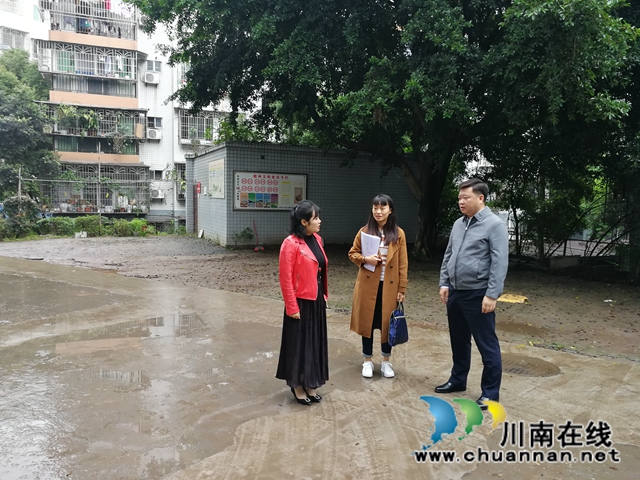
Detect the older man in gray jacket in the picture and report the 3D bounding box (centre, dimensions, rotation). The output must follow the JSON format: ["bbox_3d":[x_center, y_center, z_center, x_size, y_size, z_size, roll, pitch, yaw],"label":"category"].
[{"bbox_3d":[1.230,0.405,3.942,0.400,1.755,0.560,-2,5,-35],"label":"older man in gray jacket"}]

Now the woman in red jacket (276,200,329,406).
[{"bbox_3d":[-0.126,0.486,3.934,0.420,1.575,0.450,4,5,40],"label":"woman in red jacket"}]

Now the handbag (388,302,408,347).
[{"bbox_3d":[0.700,0.753,4.450,0.100,0.380,0.260,3,5,33],"label":"handbag"}]

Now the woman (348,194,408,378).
[{"bbox_3d":[0.541,0.417,4.504,0.530,1.639,0.360,1,4,7],"label":"woman"}]

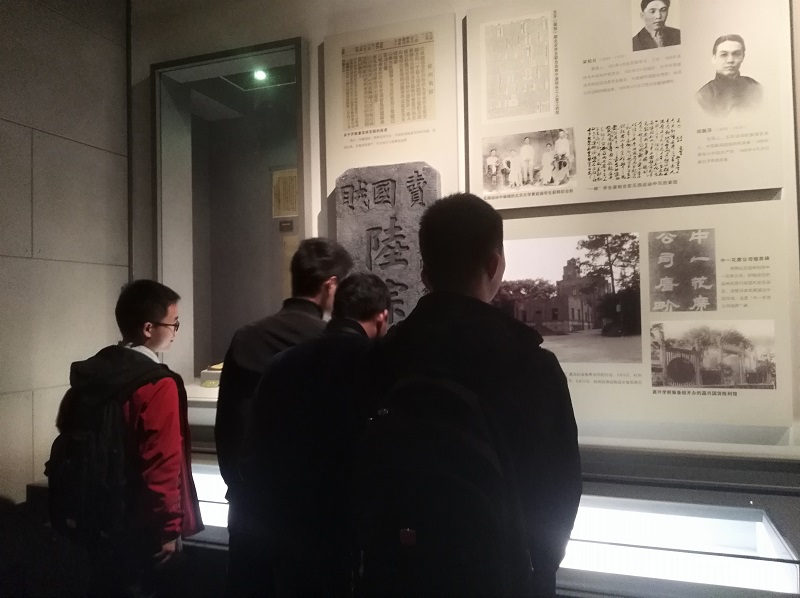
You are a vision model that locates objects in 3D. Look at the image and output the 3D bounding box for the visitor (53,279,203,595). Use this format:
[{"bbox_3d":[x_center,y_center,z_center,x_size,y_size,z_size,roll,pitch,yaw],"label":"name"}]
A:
[{"bbox_3d":[-0.848,0.769,1.922,0.470,1.650,0.370,-2,-2,42],"label":"visitor"}]

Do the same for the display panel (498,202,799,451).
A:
[{"bbox_3d":[0.918,0.096,2.461,1.205,0.901,0.055,-2,-2,19],"label":"display panel"}]

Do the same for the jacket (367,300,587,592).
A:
[{"bbox_3d":[0.130,0.301,1.210,0.490,0.640,0.310,-2,-2,20],"label":"jacket"}]

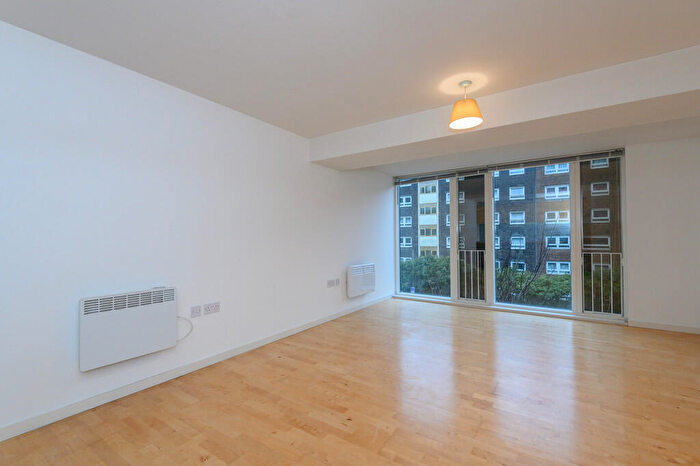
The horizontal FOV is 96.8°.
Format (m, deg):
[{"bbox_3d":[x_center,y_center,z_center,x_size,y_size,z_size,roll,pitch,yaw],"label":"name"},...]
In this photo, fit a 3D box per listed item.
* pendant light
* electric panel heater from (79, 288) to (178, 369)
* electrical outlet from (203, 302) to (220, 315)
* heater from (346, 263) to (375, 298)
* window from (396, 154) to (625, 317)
[{"bbox_3d":[0.909,-1.014,2.440,0.254,0.318,0.254,-1,-1,34],"label":"pendant light"},{"bbox_3d":[-1.539,0.644,2.188,0.090,0.446,0.581,-1,-1,34],"label":"electric panel heater"},{"bbox_3d":[-1.211,0.666,2.740,0.012,0.088,0.147,-1,-1,34],"label":"electrical outlet"},{"bbox_3d":[0.164,0.702,4.685,0.090,0.450,0.733,-1,-1,34],"label":"heater"},{"bbox_3d":[2.155,0.047,4.804,3.175,2.098,0.100,-1,-1,34],"label":"window"}]

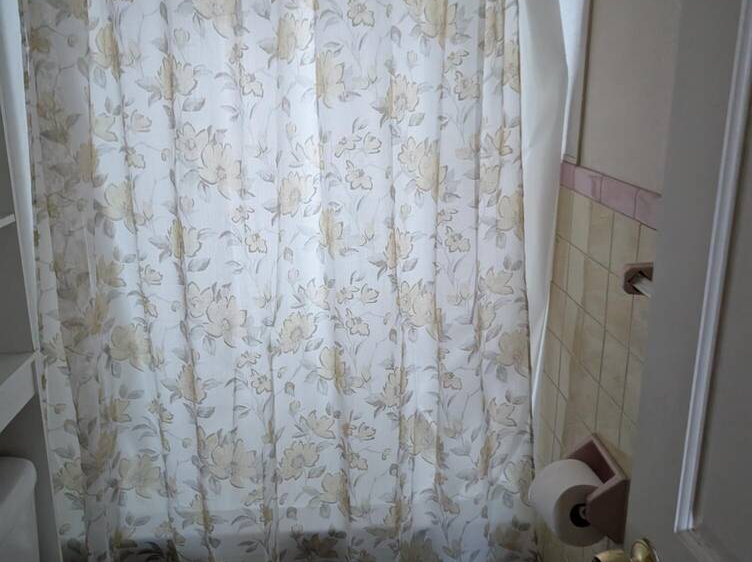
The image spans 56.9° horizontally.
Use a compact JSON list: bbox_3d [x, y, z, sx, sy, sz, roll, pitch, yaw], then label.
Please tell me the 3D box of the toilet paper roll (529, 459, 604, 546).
[{"bbox_3d":[0.366,0.408,1.287,0.120,0.120,0.102,-2,14,-6],"label":"toilet paper roll"}]

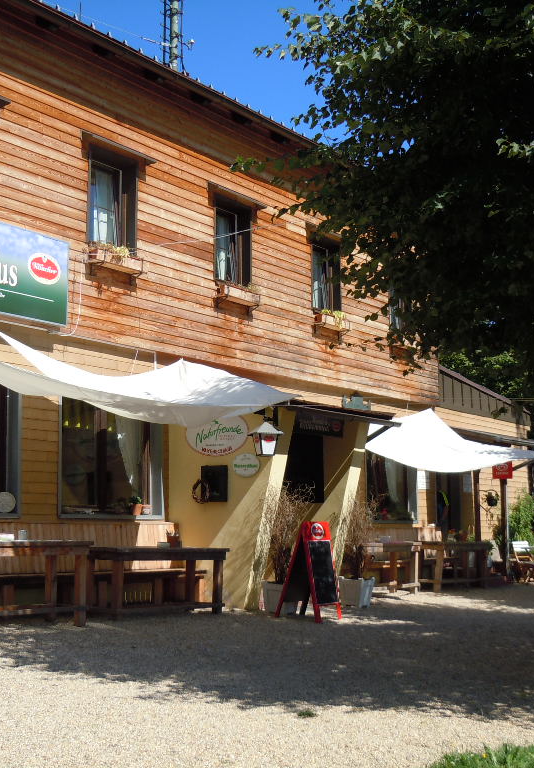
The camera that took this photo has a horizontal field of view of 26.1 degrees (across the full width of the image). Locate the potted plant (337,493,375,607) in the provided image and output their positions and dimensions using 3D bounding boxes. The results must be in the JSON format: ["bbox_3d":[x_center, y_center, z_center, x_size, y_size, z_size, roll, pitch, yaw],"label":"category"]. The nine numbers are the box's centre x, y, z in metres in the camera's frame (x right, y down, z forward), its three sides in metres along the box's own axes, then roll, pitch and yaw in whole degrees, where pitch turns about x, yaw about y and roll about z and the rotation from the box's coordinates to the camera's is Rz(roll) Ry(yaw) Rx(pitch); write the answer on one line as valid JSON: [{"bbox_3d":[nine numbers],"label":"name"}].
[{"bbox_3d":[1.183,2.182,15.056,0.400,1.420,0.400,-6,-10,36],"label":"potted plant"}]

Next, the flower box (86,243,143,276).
[{"bbox_3d":[-1.838,-1.509,13.983,0.220,0.280,0.791,-6,-10,36],"label":"flower box"}]

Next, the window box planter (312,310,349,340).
[{"bbox_3d":[0.978,-0.940,17.778,0.220,0.270,0.804,-6,-10,36],"label":"window box planter"}]

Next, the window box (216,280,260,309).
[{"bbox_3d":[-0.412,-1.212,15.903,0.220,0.220,0.812,-6,-10,36],"label":"window box"}]

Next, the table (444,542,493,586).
[{"bbox_3d":[3.073,3.017,19.049,0.580,0.760,1.800,-6,-9,34],"label":"table"}]

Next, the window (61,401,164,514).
[{"bbox_3d":[-1.978,0.900,14.609,0.180,1.580,1.945,-6,-9,34],"label":"window"}]

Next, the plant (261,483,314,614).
[{"bbox_3d":[0.217,1.832,12.850,0.480,1.420,0.500,-6,-9,34],"label":"plant"}]

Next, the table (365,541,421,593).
[{"bbox_3d":[1.601,2.728,16.855,0.580,0.760,1.850,-6,-9,34],"label":"table"}]

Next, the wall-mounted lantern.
[{"bbox_3d":[-0.019,0.651,14.300,0.340,0.480,0.340,3,-8,-26],"label":"wall-mounted lantern"}]

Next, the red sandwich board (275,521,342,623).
[{"bbox_3d":[0.472,2.119,13.159,0.540,1.080,0.620,-4,-9,28],"label":"red sandwich board"}]

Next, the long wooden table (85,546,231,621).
[{"bbox_3d":[-1.218,2.215,12.788,0.560,0.720,1.800,-7,-10,39],"label":"long wooden table"}]

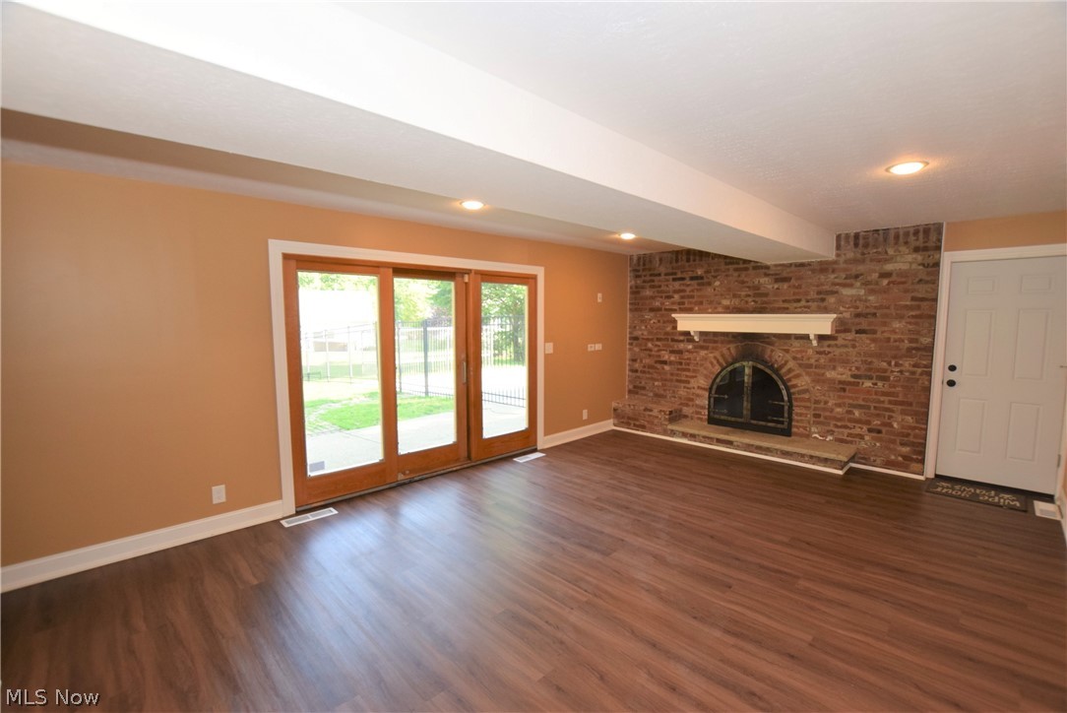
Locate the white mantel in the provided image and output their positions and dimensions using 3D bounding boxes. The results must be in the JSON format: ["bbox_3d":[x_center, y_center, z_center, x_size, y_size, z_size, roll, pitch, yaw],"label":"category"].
[{"bbox_3d":[2.512,-0.325,5.242,0.220,0.345,1.810,-5,7,-44],"label":"white mantel"}]

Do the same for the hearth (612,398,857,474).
[{"bbox_3d":[2.268,0.908,5.535,0.400,0.370,2.750,-5,7,-44],"label":"hearth"}]

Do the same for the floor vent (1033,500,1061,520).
[{"bbox_3d":[4.196,1.249,3.628,0.400,0.012,0.140,-5,7,-44],"label":"floor vent"}]

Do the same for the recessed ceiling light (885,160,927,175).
[{"bbox_3d":[2.187,-1.099,2.603,0.190,0.020,0.190,-5,7,-44],"label":"recessed ceiling light"}]

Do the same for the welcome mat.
[{"bbox_3d":[3.939,1.222,3.957,0.460,0.012,0.620,-5,7,-44],"label":"welcome mat"}]

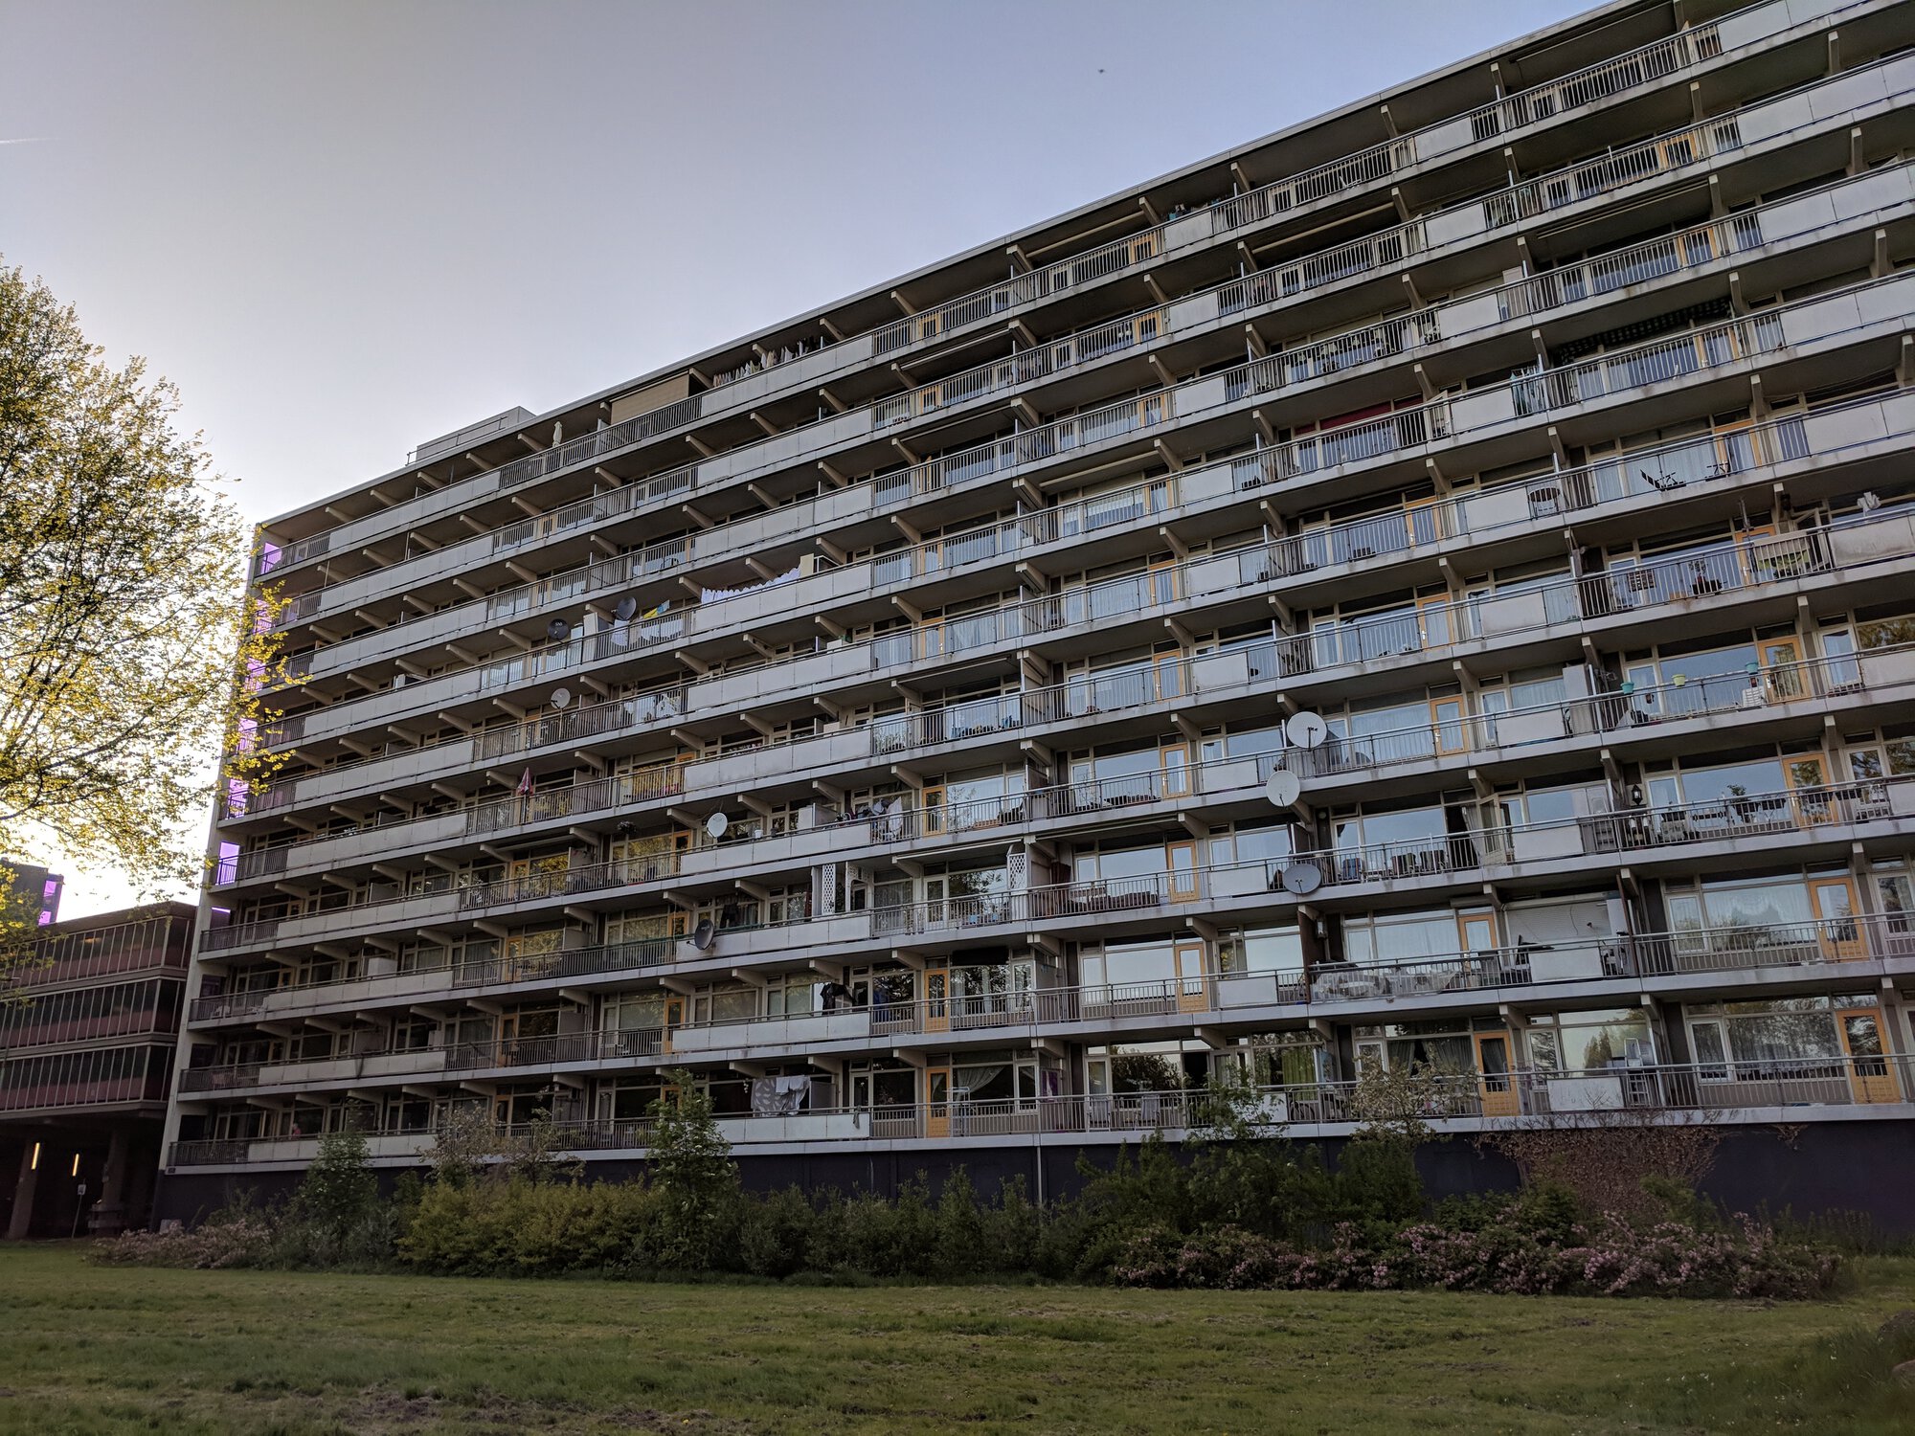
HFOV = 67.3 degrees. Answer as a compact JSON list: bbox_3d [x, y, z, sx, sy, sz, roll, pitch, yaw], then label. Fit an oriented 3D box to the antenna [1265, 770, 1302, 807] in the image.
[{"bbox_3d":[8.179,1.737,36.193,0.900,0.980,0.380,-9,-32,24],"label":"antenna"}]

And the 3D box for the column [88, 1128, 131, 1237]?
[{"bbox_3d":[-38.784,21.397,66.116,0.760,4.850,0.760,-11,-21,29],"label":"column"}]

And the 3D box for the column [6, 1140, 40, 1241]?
[{"bbox_3d":[-45.019,22.745,69.616,0.640,4.750,0.640,-11,-21,29],"label":"column"}]

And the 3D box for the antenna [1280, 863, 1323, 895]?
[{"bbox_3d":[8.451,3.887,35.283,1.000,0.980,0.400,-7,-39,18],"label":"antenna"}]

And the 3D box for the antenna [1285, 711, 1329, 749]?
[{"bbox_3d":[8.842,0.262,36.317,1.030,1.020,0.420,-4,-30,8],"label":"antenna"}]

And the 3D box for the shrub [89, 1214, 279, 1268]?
[{"bbox_3d":[-20.878,14.087,38.792,5.000,1.200,2.000,-11,-21,29],"label":"shrub"}]

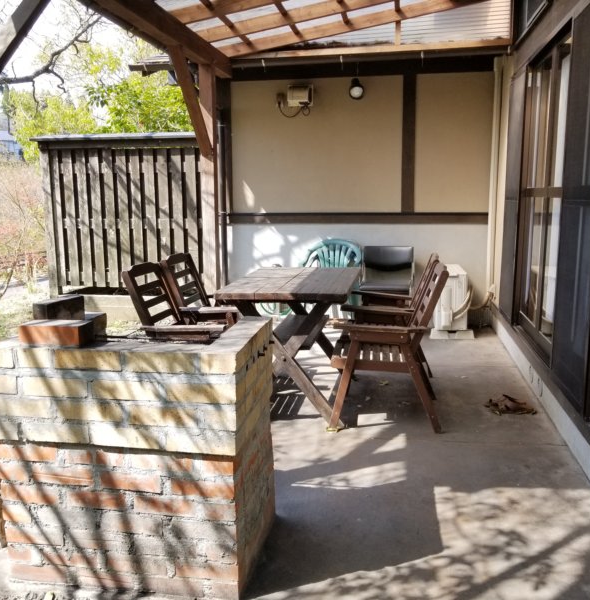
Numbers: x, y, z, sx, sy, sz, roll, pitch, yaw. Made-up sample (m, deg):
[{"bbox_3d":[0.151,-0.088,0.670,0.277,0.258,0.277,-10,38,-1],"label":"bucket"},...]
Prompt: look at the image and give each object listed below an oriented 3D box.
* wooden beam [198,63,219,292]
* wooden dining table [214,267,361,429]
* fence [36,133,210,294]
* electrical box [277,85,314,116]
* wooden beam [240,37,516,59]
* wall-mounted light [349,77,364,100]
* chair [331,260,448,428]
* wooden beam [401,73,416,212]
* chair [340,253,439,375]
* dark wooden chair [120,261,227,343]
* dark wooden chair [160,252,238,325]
[{"bbox_3d":[-0.712,-0.825,5.112,0.107,2.236,0.107,1,9,11],"label":"wooden beam"},{"bbox_3d":[0.023,0.236,3.960,0.738,0.760,1.309,1,9,8],"label":"wooden dining table"},{"bbox_3d":[-1.884,-0.910,6.728,2.120,1.810,0.160,1,10,11],"label":"fence"},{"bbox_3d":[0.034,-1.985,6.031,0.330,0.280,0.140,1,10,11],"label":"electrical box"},{"bbox_3d":[0.649,-2.256,5.436,2.463,0.070,0.060,1,9,11],"label":"wooden beam"},{"bbox_3d":[0.572,-1.963,5.571,0.135,0.215,0.190,1,9,11],"label":"wall-mounted light"},{"bbox_3d":[0.552,0.225,3.526,0.615,0.915,0.600,1,9,8],"label":"chair"},{"bbox_3d":[1.085,-1.487,5.736,0.124,1.290,0.060,1,9,11],"label":"wooden beam"},{"bbox_3d":[0.693,0.142,4.245,0.630,0.950,0.600,1,10,11],"label":"chair"},{"bbox_3d":[-0.615,0.255,3.641,0.620,0.950,0.600,1,10,11],"label":"dark wooden chair"},{"bbox_3d":[-0.543,0.157,4.215,0.620,0.950,0.600,1,10,11],"label":"dark wooden chair"}]

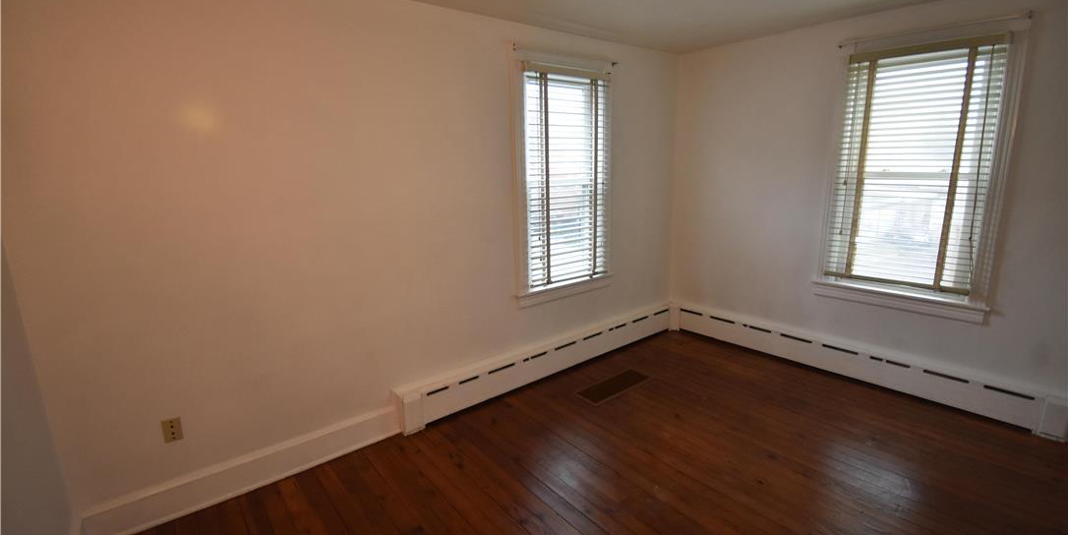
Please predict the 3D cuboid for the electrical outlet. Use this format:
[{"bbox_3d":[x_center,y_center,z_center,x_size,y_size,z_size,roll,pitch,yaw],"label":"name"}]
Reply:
[{"bbox_3d":[-1.717,0.776,2.114,0.068,0.113,0.008,-11,16,-36],"label":"electrical outlet"}]

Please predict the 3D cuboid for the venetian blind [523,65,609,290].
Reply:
[{"bbox_3d":[0.278,-0.663,3.374,0.815,1.569,0.060,-11,16,-36],"label":"venetian blind"}]

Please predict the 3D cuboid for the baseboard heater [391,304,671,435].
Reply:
[{"bbox_3d":[0.243,0.700,3.567,2.732,0.271,0.084,-11,16,-36],"label":"baseboard heater"}]

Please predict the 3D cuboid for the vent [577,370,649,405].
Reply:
[{"bbox_3d":[0.601,0.883,3.322,0.591,0.012,0.186,-11,16,-36],"label":"vent"}]

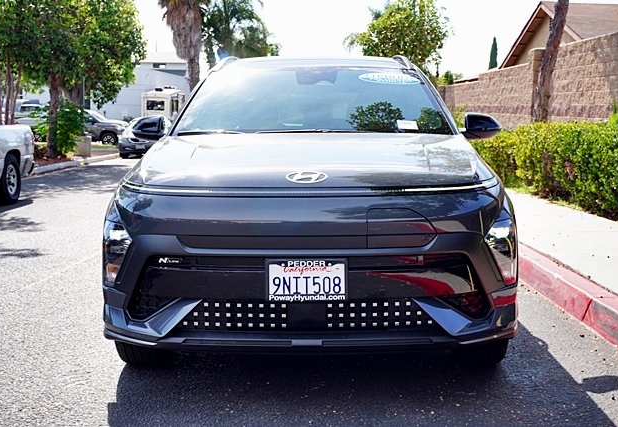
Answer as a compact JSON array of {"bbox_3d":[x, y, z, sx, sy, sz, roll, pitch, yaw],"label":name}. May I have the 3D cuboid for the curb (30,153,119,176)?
[{"bbox_3d":[-6.351,-1.395,22.703,0.200,0.150,9.000,0,6,0],"label":"curb"}]

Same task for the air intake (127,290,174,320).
[{"bbox_3d":[-0.637,0.377,3.330,0.210,0.115,0.120,1,6,10],"label":"air intake"}]

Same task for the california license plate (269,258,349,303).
[{"bbox_3d":[-0.008,0.253,3.090,0.312,0.162,0.020,0,7,2],"label":"california license plate"}]

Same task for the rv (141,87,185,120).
[{"bbox_3d":[-13.000,-9.150,73.300,2.450,3.200,7.000,0,7,1],"label":"rv"}]

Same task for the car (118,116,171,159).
[{"bbox_3d":[-5.370,-2.700,28.500,1.780,1.430,4.500,0,7,1],"label":"car"}]

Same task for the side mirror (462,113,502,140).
[{"bbox_3d":[0.982,-0.494,4.644,0.215,0.150,0.150,0,6,1],"label":"side mirror"}]

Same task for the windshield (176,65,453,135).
[{"bbox_3d":[0.027,-0.630,4.571,1.460,0.130,0.950,0,32,1],"label":"windshield"}]

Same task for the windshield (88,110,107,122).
[{"bbox_3d":[-9.700,-4.500,37.970,0.800,0.520,1.500,0,7,3],"label":"windshield"}]

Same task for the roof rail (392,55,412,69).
[{"bbox_3d":[0.645,-1.085,5.920,0.070,0.150,1.750,0,7,2],"label":"roof rail"}]

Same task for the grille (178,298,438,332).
[{"bbox_3d":[-0.006,0.399,3.216,1.030,0.135,0.100,0,6,1],"label":"grille"}]

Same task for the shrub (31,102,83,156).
[{"bbox_3d":[-6.949,-2.376,22.600,1.420,1.450,1.300,0,7,0],"label":"shrub"}]

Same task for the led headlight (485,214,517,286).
[{"bbox_3d":[0.802,0.150,3.401,0.190,0.310,0.240,-1,6,-5],"label":"led headlight"}]

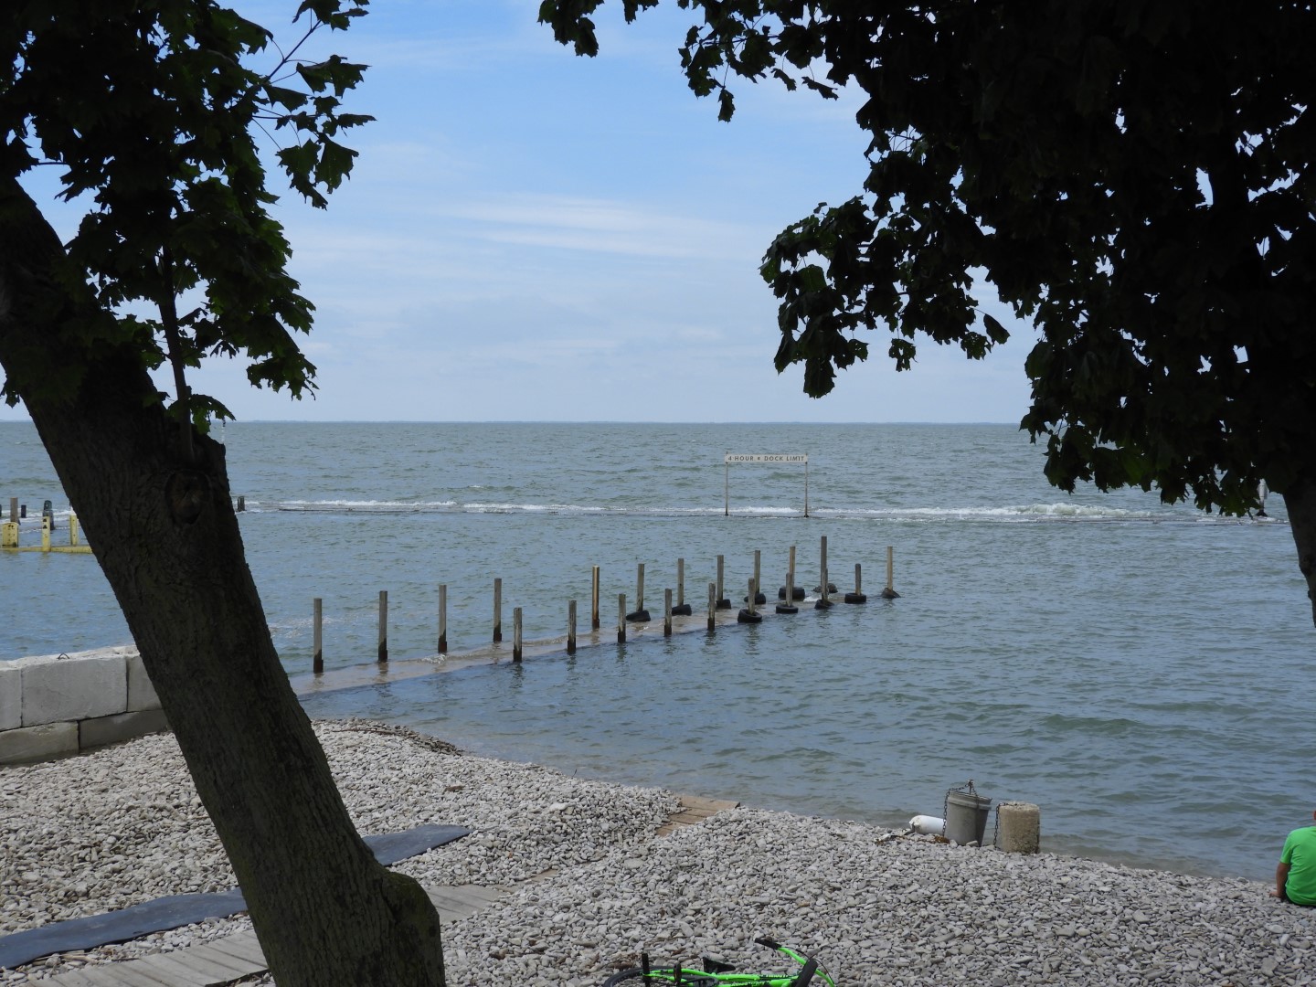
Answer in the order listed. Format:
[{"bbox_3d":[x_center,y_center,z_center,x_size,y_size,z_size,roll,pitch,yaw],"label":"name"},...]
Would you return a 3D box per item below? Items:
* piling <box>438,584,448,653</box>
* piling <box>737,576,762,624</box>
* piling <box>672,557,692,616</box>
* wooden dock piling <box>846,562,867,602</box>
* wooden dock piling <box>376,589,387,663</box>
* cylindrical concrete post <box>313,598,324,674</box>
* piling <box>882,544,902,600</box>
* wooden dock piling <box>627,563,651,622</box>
[{"bbox_3d":[-3.337,1.943,26.491,0.113,1.055,0.113,2,3,36],"label":"piling"},{"bbox_3d":[1.656,1.904,30.740,0.434,0.800,0.434,0,2,0],"label":"piling"},{"bbox_3d":[0.441,1.729,31.804,0.373,1.053,0.373,2,3,36],"label":"piling"},{"bbox_3d":[3.954,1.780,34.064,0.430,0.778,0.430,0,2,0],"label":"wooden dock piling"},{"bbox_3d":[-4.099,1.978,25.463,0.113,1.068,0.113,2,3,36],"label":"wooden dock piling"},{"bbox_3d":[-4.838,2.024,24.342,0.113,1.067,0.113,2,3,36],"label":"cylindrical concrete post"},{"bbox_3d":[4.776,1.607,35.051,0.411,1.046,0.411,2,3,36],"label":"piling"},{"bbox_3d":[-0.351,1.777,30.842,0.427,1.035,0.427,0,2,0],"label":"wooden dock piling"}]

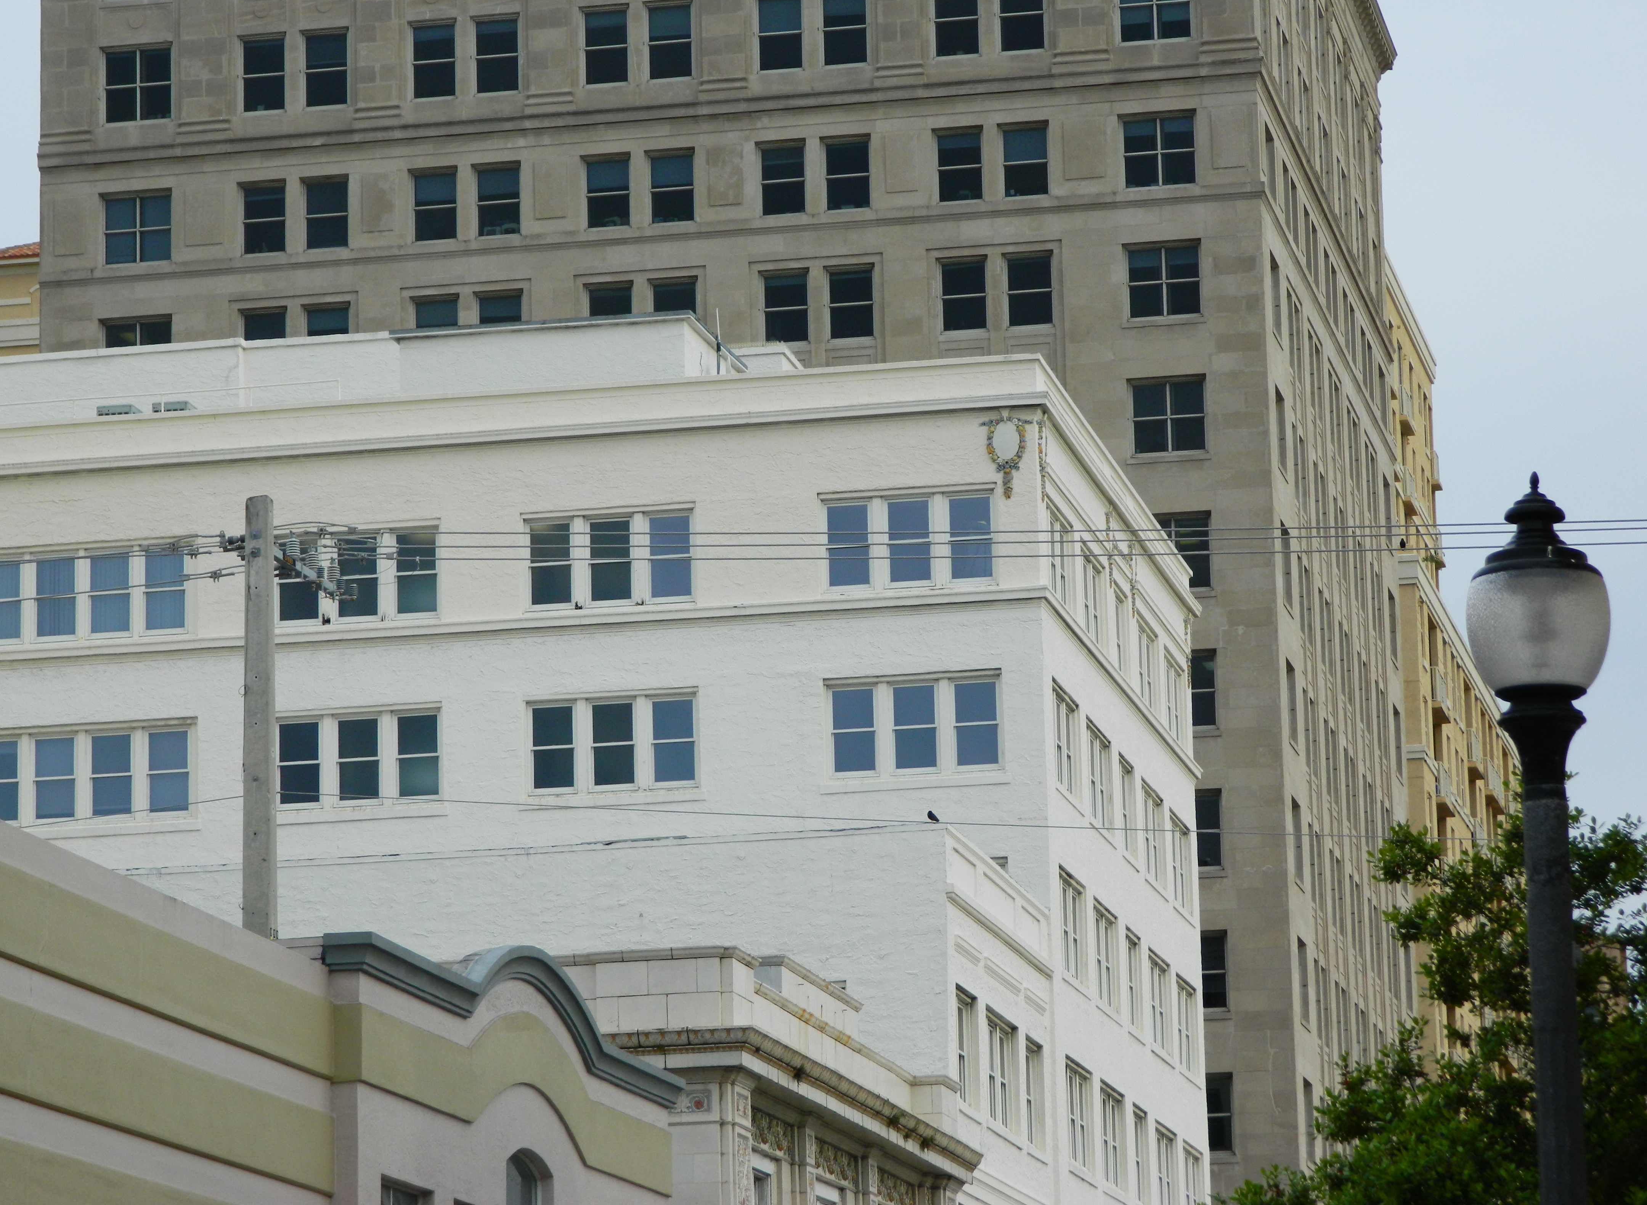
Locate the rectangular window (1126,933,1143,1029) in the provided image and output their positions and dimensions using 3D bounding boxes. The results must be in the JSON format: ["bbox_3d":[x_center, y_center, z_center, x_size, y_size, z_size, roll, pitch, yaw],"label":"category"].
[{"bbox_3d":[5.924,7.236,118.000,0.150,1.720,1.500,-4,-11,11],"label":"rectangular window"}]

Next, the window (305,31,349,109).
[{"bbox_3d":[-12.570,-13.496,155.124,1.081,1.860,0.150,-4,-11,11],"label":"window"}]

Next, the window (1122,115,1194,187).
[{"bbox_3d":[8.354,-11.242,152.996,1.747,1.721,0.200,-4,-11,10],"label":"window"}]

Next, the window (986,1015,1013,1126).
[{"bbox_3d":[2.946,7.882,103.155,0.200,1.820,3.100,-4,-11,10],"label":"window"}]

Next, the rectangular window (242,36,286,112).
[{"bbox_3d":[-14.416,-13.588,157.889,1.147,1.897,0.200,-4,-11,10],"label":"rectangular window"}]

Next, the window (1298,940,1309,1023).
[{"bbox_3d":[11.676,9.264,150.167,0.200,1.980,1.850,-4,-11,10],"label":"window"}]

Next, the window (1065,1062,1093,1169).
[{"bbox_3d":[4.676,9.603,114.600,0.200,1.786,3.242,-4,-11,10],"label":"window"}]

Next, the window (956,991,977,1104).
[{"bbox_3d":[2.279,7.391,102.023,0.200,1.763,1.910,-4,-11,10],"label":"window"}]

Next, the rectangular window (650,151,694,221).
[{"bbox_3d":[-3.807,-10.431,154.521,1.087,1.756,0.200,-4,-11,10],"label":"rectangular window"}]

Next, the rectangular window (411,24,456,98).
[{"bbox_3d":[-9.805,-13.646,154.606,1.070,1.855,0.150,-4,-11,11],"label":"rectangular window"}]

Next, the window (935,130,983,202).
[{"bbox_3d":[3.354,-10.643,150.054,1.150,1.820,0.180,-4,-11,11],"label":"window"}]

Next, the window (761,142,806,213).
[{"bbox_3d":[-1.002,-10.623,154.007,1.107,1.749,0.200,-4,-11,10],"label":"window"}]

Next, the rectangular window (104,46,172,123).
[{"bbox_3d":[-17.239,-12.987,154.613,1.820,1.970,0.180,-4,-11,11],"label":"rectangular window"}]

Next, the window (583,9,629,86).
[{"bbox_3d":[-5.734,-14.674,162.220,1.175,1.983,0.150,-4,-11,10],"label":"window"}]

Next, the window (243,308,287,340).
[{"bbox_3d":[-14.173,-6.553,155.825,1.110,1.795,0.200,-4,-11,10],"label":"window"}]

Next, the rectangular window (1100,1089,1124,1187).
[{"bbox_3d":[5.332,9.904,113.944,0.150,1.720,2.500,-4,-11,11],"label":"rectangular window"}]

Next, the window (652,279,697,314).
[{"bbox_3d":[-3.632,-6.997,150.743,1.160,1.830,0.180,-4,-11,11],"label":"window"}]

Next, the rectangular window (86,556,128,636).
[{"bbox_3d":[-13.505,-0.133,115.653,0.779,1.455,0.150,-4,-11,10],"label":"rectangular window"}]

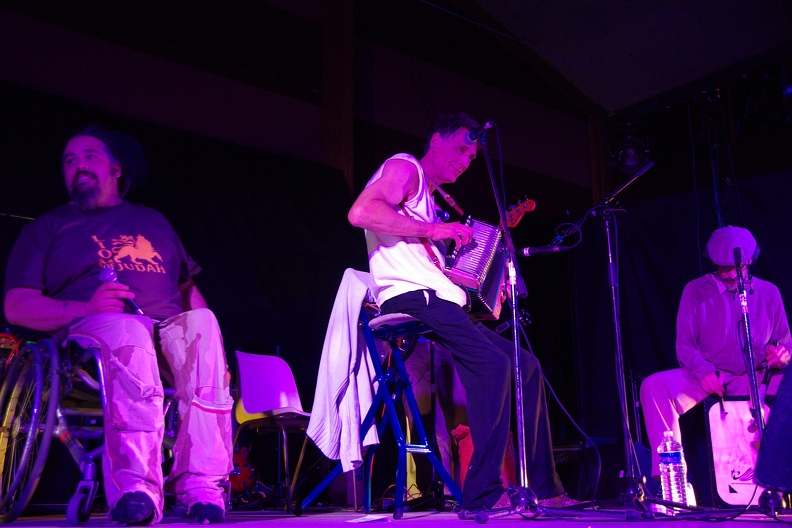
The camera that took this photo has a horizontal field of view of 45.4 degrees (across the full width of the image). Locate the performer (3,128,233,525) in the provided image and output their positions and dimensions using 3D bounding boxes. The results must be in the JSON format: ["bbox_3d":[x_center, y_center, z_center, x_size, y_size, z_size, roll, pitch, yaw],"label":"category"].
[{"bbox_3d":[-0.818,0.165,3.090,0.620,1.330,0.820,6,-14,-28],"label":"performer"}]

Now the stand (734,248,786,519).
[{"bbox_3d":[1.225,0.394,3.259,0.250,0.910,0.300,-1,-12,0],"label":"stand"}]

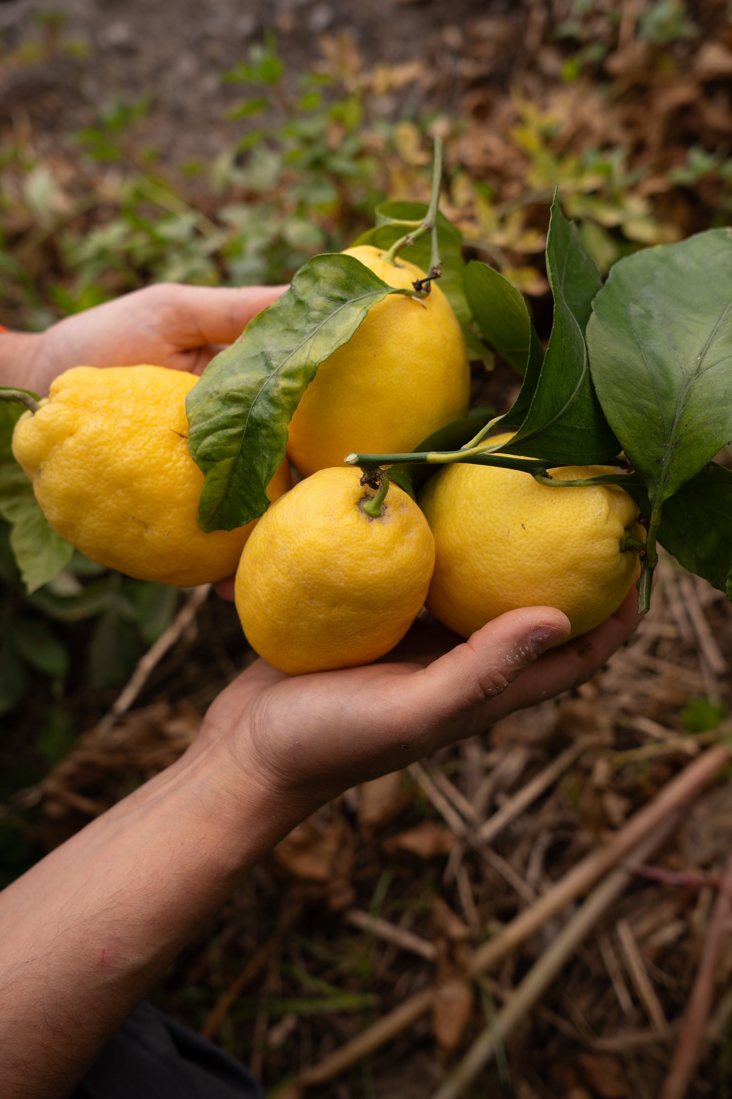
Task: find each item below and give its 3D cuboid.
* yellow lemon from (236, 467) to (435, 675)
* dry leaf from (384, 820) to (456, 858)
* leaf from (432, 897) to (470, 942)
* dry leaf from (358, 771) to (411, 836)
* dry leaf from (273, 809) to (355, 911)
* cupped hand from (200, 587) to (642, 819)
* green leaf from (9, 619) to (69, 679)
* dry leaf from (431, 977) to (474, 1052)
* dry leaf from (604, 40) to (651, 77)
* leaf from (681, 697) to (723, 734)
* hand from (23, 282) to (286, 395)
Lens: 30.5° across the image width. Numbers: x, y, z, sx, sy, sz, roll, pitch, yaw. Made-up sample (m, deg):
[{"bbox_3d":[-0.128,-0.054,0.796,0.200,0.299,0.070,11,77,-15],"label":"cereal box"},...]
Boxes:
[{"bbox_3d":[-0.011,0.008,0.485,0.068,0.083,0.068,16,45,-14],"label":"yellow lemon"},{"bbox_3d":[0.044,0.244,1.130,0.060,0.020,0.028,0,45,0],"label":"dry leaf"},{"bbox_3d":[0.069,0.300,1.090,0.022,0.016,0.038,-29,52,-26],"label":"leaf"},{"bbox_3d":[0.015,0.200,1.070,0.042,0.018,0.060,0,43,0],"label":"dry leaf"},{"bbox_3d":[-0.046,0.259,1.120,0.070,0.035,0.075,0,45,0],"label":"dry leaf"},{"bbox_3d":[0.018,0.056,0.500,0.162,0.068,0.088,-20,44,-13],"label":"cupped hand"},{"bbox_3d":[-0.275,0.083,1.130,0.038,0.025,0.065,-31,53,-27],"label":"green leaf"},{"bbox_3d":[0.065,0.346,1.000,0.033,0.018,0.058,0,43,0],"label":"dry leaf"},{"bbox_3d":[0.351,-0.659,1.800,0.062,0.030,0.065,0,43,0],"label":"dry leaf"},{"bbox_3d":[0.281,0.138,1.120,0.036,0.015,0.036,0,43,0],"label":"leaf"},{"bbox_3d":[-0.086,-0.086,0.645,0.160,0.080,0.090,6,45,6],"label":"hand"}]

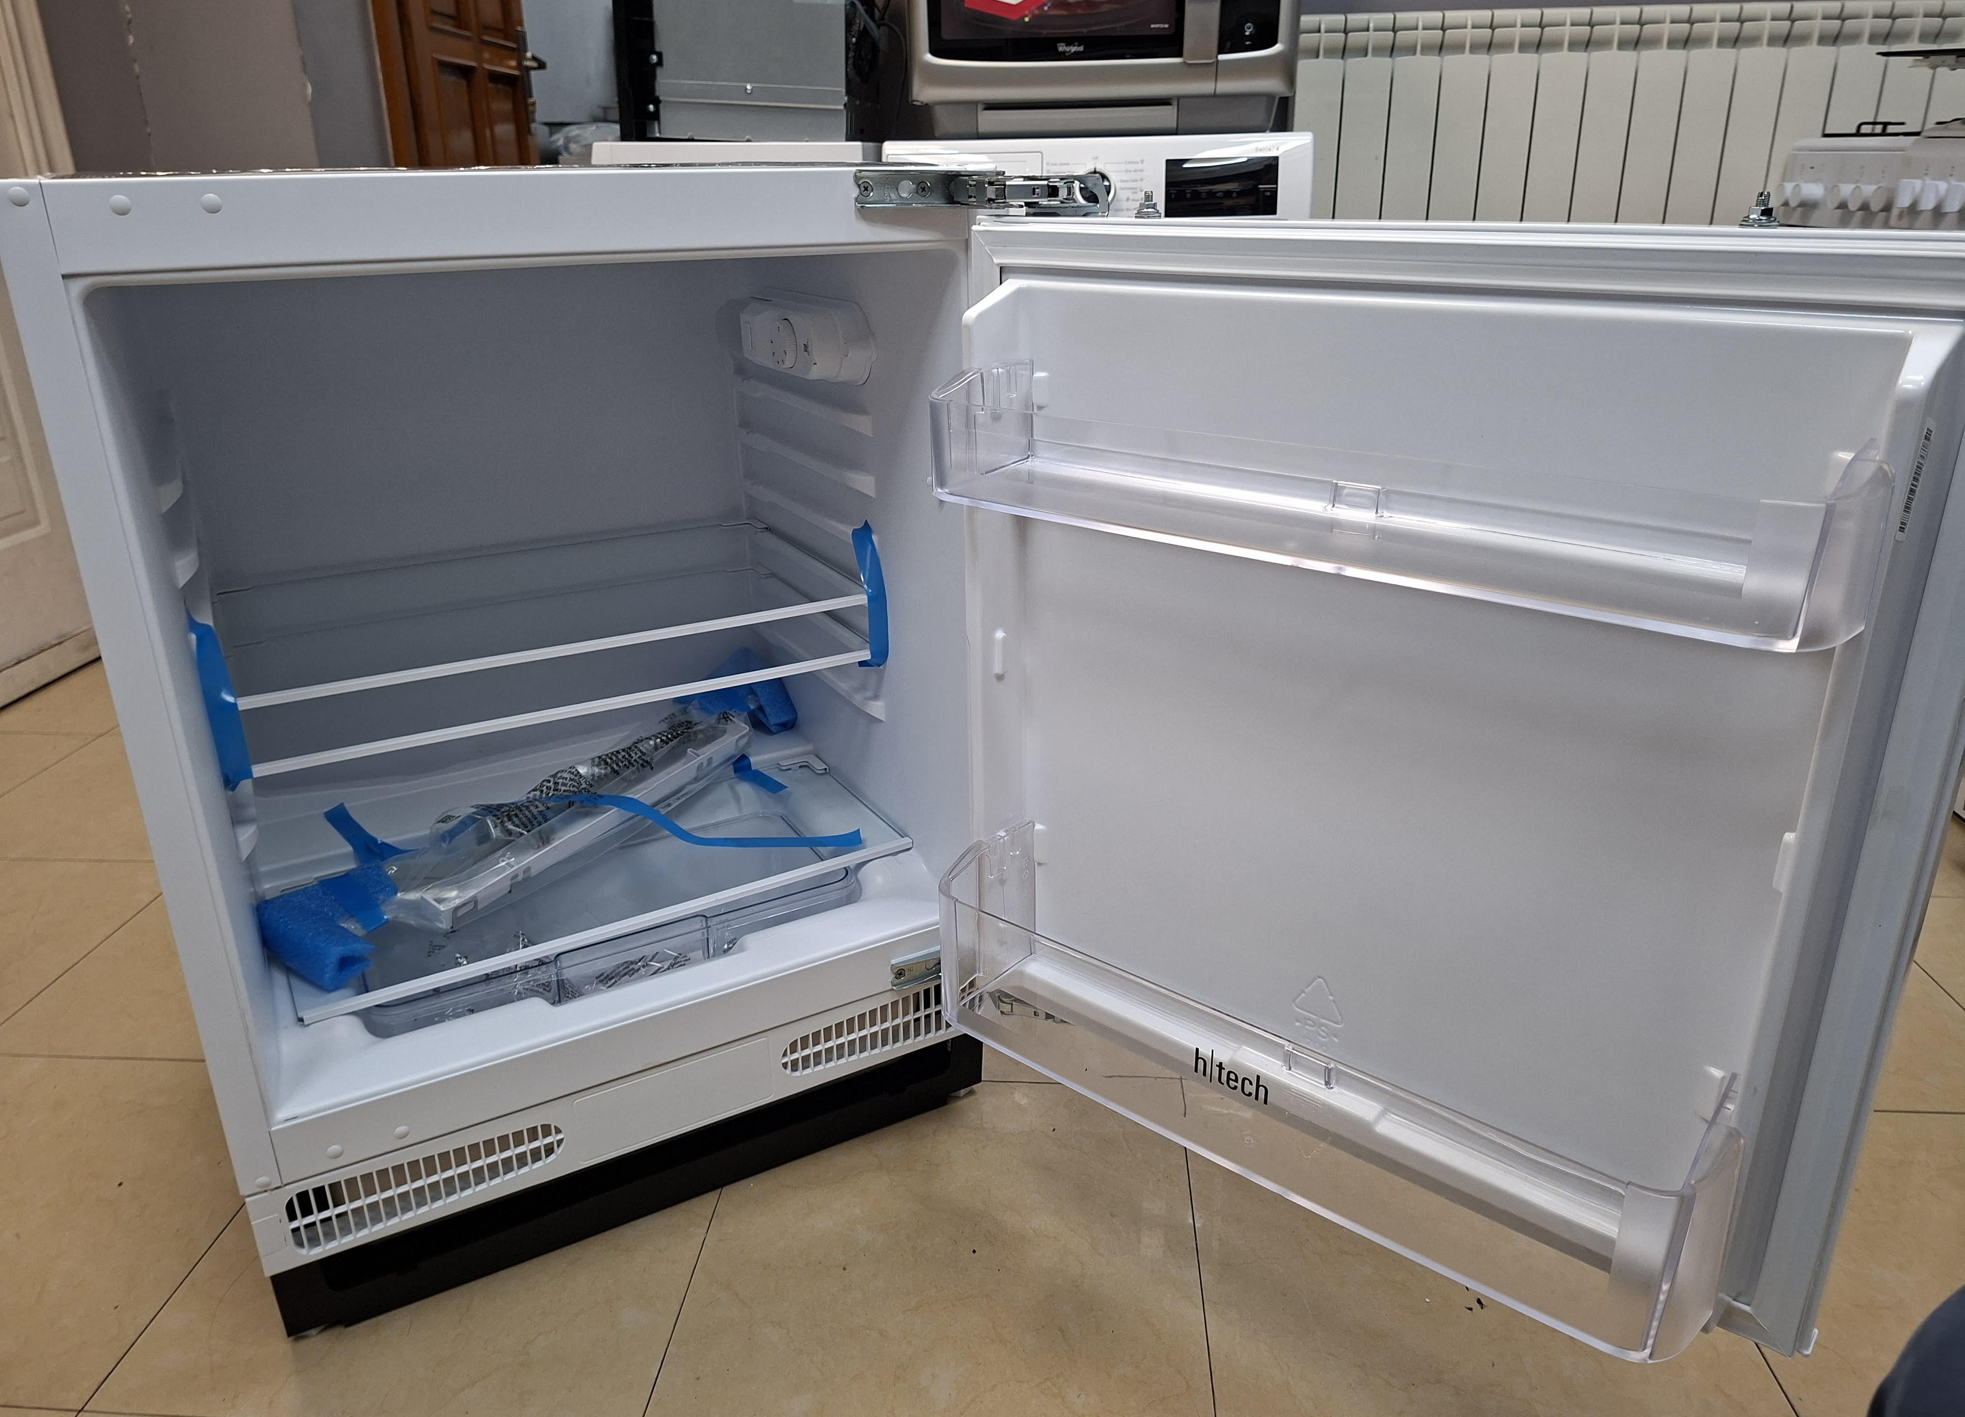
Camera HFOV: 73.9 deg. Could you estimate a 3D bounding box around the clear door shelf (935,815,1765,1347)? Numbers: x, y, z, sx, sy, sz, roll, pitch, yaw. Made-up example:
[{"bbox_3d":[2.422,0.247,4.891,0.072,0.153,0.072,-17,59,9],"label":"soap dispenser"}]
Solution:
[{"bbox_3d":[0.185,0.207,0.813,0.497,0.126,0.103,16,27,37],"label":"clear door shelf"}]

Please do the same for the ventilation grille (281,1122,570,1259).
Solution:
[{"bbox_3d":[-0.398,0.343,0.949,0.190,0.040,0.012,-12,23,-28],"label":"ventilation grille"}]

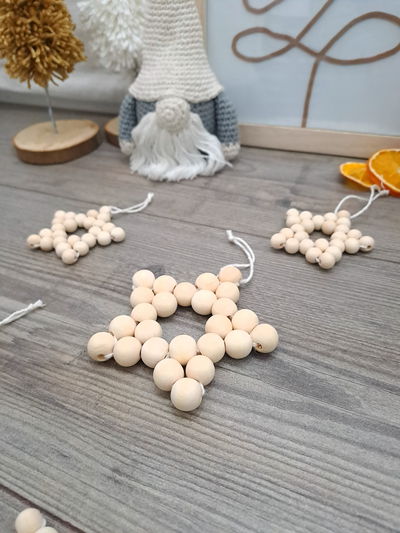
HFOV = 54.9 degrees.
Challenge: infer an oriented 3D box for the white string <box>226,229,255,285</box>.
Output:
[{"bbox_3d":[0.025,-0.008,0.251,0.020,0.008,0.058,-5,39,0],"label":"white string"}]

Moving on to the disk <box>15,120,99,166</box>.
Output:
[{"bbox_3d":[-0.161,-0.144,0.437,0.098,0.013,0.101,-5,39,0],"label":"disk"}]

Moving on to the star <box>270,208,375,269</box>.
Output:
[{"bbox_3d":[0.082,-0.020,0.259,0.067,0.010,0.064,2,39,9],"label":"star"}]

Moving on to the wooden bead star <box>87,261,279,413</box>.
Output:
[{"bbox_3d":[-0.008,0.032,0.200,0.096,0.014,0.092,-3,39,2],"label":"wooden bead star"}]

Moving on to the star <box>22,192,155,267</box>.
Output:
[{"bbox_3d":[-0.083,-0.035,0.295,0.067,0.010,0.099,7,40,14],"label":"star"}]

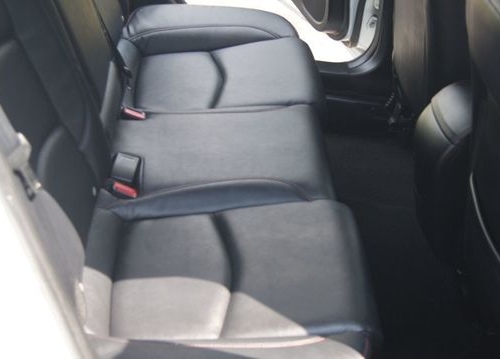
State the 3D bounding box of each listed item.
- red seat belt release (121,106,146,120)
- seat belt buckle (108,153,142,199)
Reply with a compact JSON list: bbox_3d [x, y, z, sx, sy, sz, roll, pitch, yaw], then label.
[{"bbox_3d":[-0.260,-0.149,1.720,0.047,0.013,0.015,16,30,-12],"label":"red seat belt release"},{"bbox_3d":[-0.242,-0.008,1.490,0.047,0.070,0.040,13,31,-11],"label":"seat belt buckle"}]

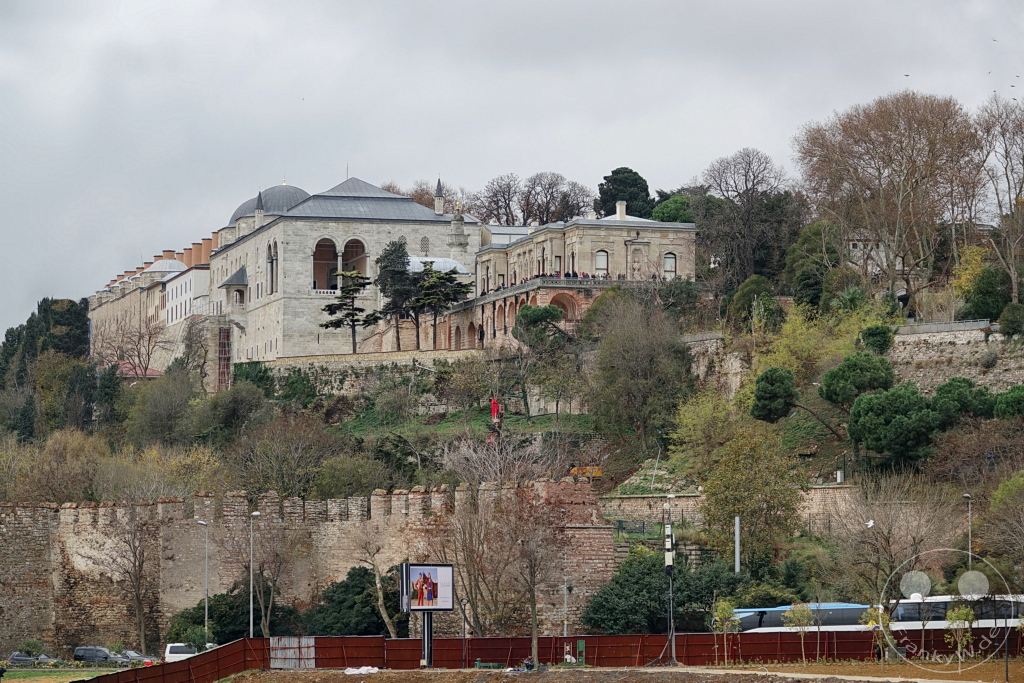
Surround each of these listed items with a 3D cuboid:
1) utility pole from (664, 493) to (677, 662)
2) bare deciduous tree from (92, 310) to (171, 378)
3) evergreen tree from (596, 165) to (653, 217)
[{"bbox_3d":[10.170,15.340,210.000,0.750,10.800,0.700,0,-4,0],"label":"utility pole"},{"bbox_3d":[-50.020,1.180,430.000,10.000,10.300,9.200,0,-5,0],"label":"bare deciduous tree"},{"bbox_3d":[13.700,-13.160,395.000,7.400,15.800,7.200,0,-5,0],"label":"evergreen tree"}]

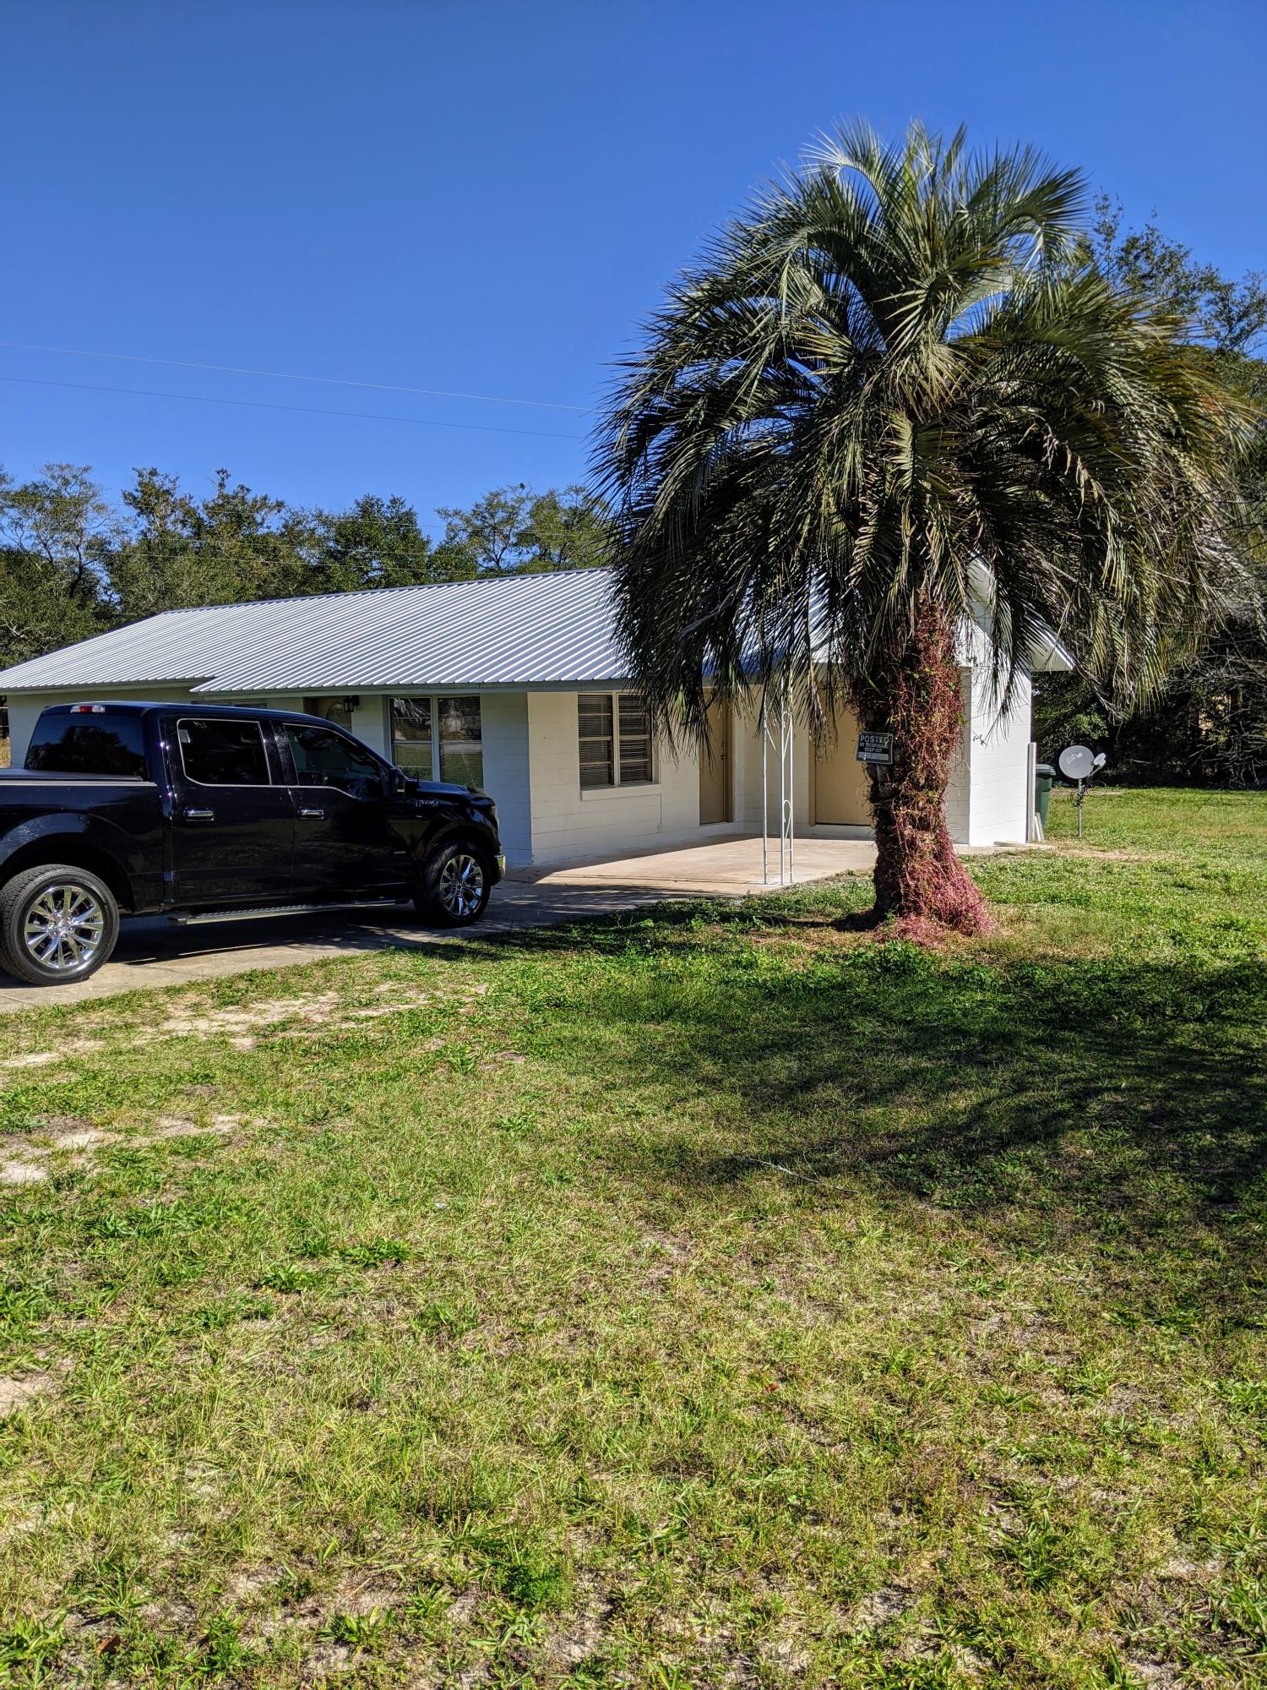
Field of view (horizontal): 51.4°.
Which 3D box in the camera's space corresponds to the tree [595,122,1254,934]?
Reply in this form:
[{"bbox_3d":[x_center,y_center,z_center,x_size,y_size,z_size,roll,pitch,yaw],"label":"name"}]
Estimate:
[{"bbox_3d":[2.320,-2.470,10.900,5.200,6.300,5.200,0,6,12],"label":"tree"}]

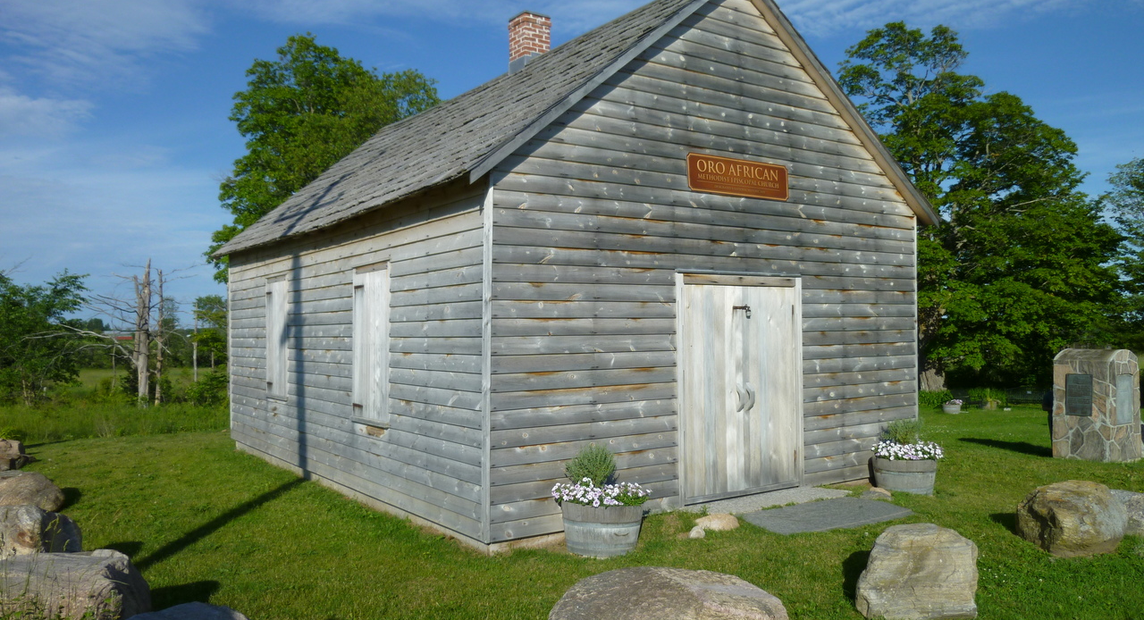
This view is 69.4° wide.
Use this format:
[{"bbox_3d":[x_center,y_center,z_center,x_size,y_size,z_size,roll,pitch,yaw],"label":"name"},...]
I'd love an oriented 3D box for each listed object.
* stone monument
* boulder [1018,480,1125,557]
[{"bbox_3d":[7.242,1.273,11.435,0.840,1.500,0.700,1,-2,-33],"label":"stone monument"},{"bbox_3d":[3.909,1.623,6.483,0.750,0.490,0.660,-1,-2,31],"label":"boulder"}]

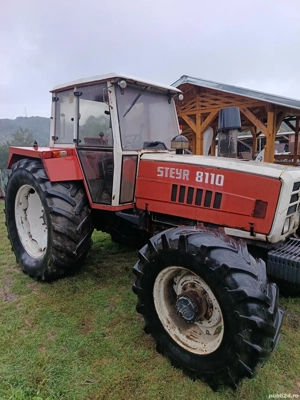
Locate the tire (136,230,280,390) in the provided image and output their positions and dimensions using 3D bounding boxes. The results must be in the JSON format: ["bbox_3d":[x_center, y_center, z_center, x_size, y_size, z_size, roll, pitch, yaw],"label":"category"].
[{"bbox_3d":[0.425,0.880,2.420,0.450,1.330,1.330,-12,17,-43],"label":"tire"}]

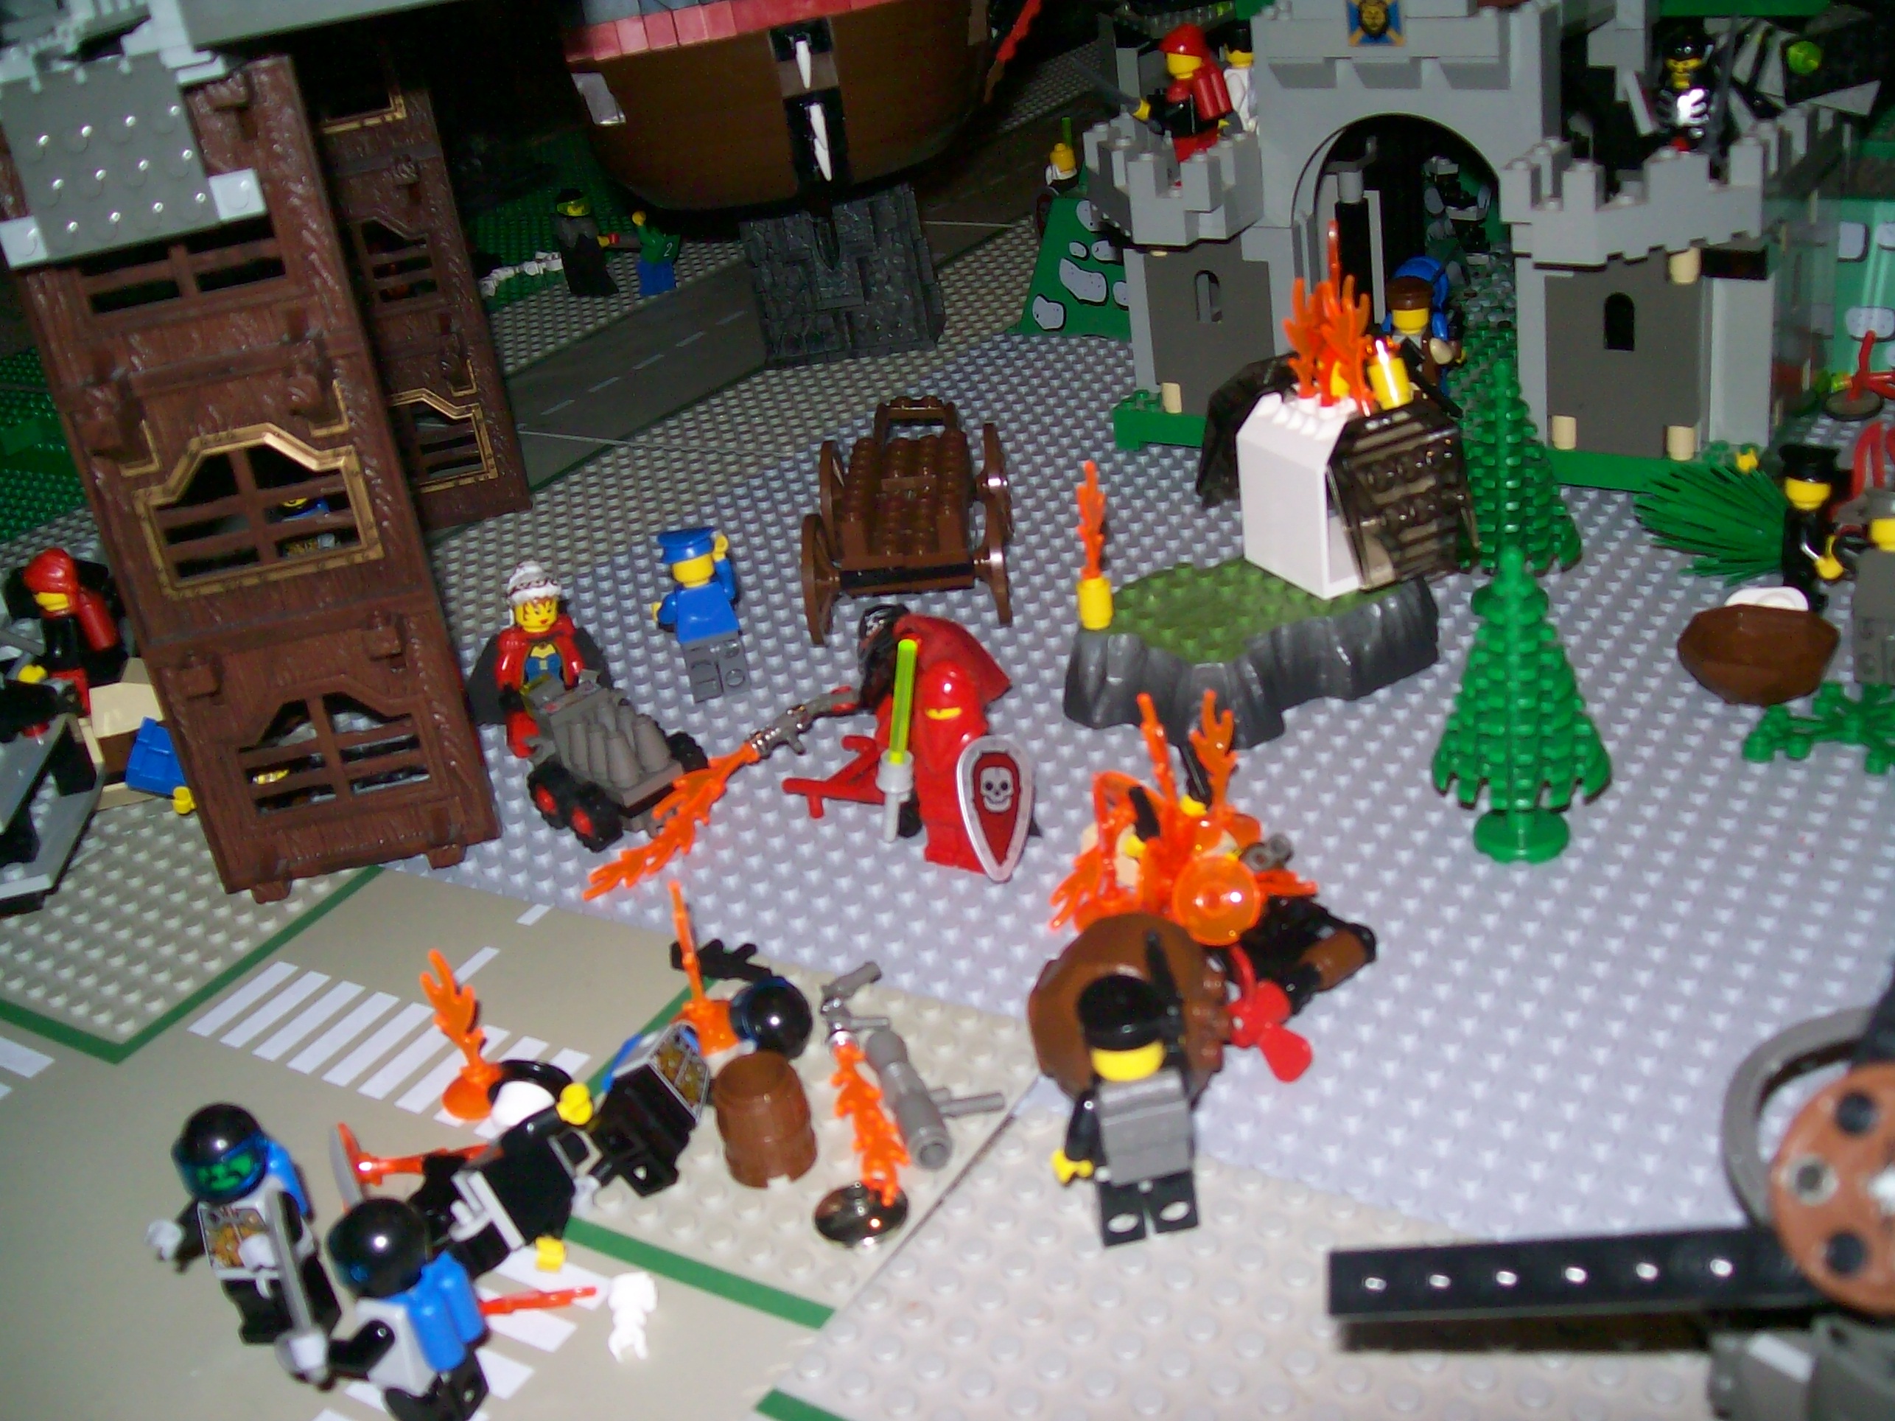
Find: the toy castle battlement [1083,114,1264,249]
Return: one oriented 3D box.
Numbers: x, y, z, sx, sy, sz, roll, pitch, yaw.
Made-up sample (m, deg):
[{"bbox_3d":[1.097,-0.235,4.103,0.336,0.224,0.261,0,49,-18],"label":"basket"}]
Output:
[{"bbox_3d":[0.071,-0.165,0.608,0.066,0.027,0.064,10,33,33],"label":"toy castle battlement"}]

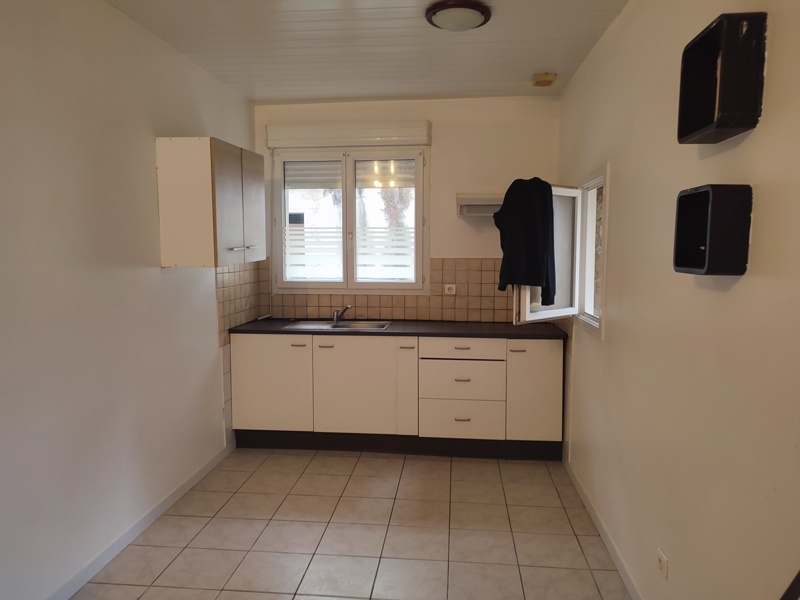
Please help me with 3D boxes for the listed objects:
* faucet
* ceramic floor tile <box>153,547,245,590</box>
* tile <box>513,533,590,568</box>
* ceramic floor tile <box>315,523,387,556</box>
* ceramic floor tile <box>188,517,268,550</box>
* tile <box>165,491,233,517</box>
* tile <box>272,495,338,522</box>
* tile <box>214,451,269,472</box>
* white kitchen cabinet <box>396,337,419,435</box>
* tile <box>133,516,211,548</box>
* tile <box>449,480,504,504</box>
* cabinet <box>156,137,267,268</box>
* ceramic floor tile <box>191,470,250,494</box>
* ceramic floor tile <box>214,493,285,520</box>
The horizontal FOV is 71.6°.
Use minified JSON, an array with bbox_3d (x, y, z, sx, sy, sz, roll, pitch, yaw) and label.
[{"bbox_3d":[-0.457,0.122,4.355,0.175,0.165,0.055,4,6,40],"label":"faucet"},{"bbox_3d":[-0.914,1.246,2.573,0.322,0.010,0.322,1,4,6],"label":"ceramic floor tile"},{"bbox_3d":[0.744,1.249,2.767,0.326,0.010,0.326,1,5,6],"label":"tile"},{"bbox_3d":[-0.230,1.198,2.764,0.315,0.010,0.315,1,4,6],"label":"ceramic floor tile"},{"bbox_3d":[-0.863,1.192,2.826,0.315,0.010,0.315,1,4,6],"label":"ceramic floor tile"},{"bbox_3d":[-1.165,1.196,3.249,0.305,0.010,0.322,1,4,6],"label":"tile"},{"bbox_3d":[-0.527,1.202,3.187,0.322,0.010,0.322,1,4,6],"label":"tile"},{"bbox_3d":[-1.079,1.122,3.804,0.302,0.010,0.315,1,4,6],"label":"tile"},{"bbox_3d":[0.078,0.579,4.138,0.152,0.695,0.550,1,5,6],"label":"white kitchen cabinet"},{"bbox_3d":[-1.178,1.197,2.878,0.292,0.010,0.311,1,5,6],"label":"tile"},{"bbox_3d":[0.479,1.195,3.446,0.326,0.010,0.326,1,5,6],"label":"tile"},{"bbox_3d":[-1.135,-0.585,3.457,0.330,0.708,0.800,1,6,6],"label":"cabinet"},{"bbox_3d":[-1.144,1.178,3.605,0.288,0.010,0.326,1,5,6],"label":"ceramic floor tile"},{"bbox_3d":[-0.851,1.199,3.219,0.322,0.010,0.322,1,4,6],"label":"ceramic floor tile"}]

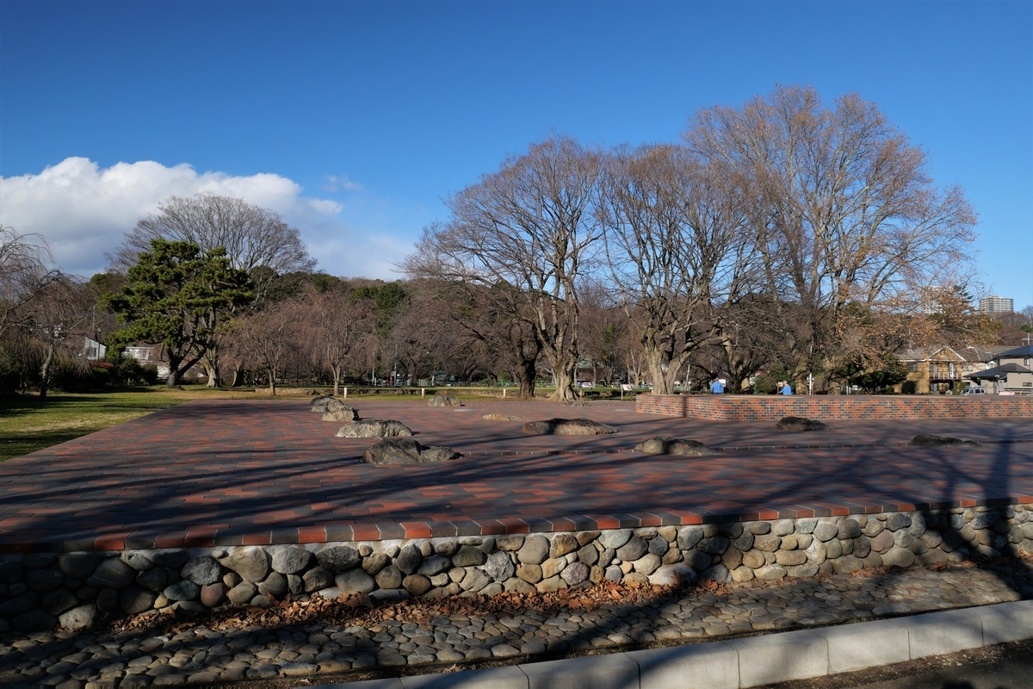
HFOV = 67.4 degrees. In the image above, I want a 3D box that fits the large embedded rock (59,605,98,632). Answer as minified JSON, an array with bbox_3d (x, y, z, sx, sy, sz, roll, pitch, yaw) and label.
[{"bbox_3d":[-2.762,1.721,4.878,0.231,0.161,0.164,1,-3,-18],"label":"large embedded rock"}]

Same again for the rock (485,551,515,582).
[{"bbox_3d":[-0.125,1.652,5.751,0.239,0.228,0.198,1,-3,-18],"label":"rock"}]

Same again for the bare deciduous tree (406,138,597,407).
[{"bbox_3d":[-0.677,-4.130,42.000,10.412,14.282,10.500,0,-3,0],"label":"bare deciduous tree"}]

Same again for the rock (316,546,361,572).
[{"bbox_3d":[-1.243,1.495,5.392,0.303,0.178,0.197,1,-3,-18],"label":"rock"}]

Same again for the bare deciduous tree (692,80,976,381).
[{"bbox_3d":[17.286,-5.621,42.264,15.682,17.323,13.800,0,-2,0],"label":"bare deciduous tree"}]

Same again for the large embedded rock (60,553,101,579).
[{"bbox_3d":[-2.946,1.495,5.223,0.279,0.174,0.209,1,-2,-11],"label":"large embedded rock"}]

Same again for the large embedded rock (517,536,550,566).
[{"bbox_3d":[0.127,1.554,5.839,0.259,0.218,0.202,1,-3,-18],"label":"large embedded rock"}]

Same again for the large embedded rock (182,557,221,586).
[{"bbox_3d":[-2.188,1.573,5.372,0.275,0.203,0.206,1,-2,-12],"label":"large embedded rock"}]

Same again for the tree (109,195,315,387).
[{"bbox_3d":[-23.962,-4.237,61.000,15.780,15.048,15.500,0,-3,0],"label":"tree"}]

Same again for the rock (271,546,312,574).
[{"bbox_3d":[-1.599,1.532,5.504,0.294,0.196,0.220,1,-2,-13],"label":"rock"}]

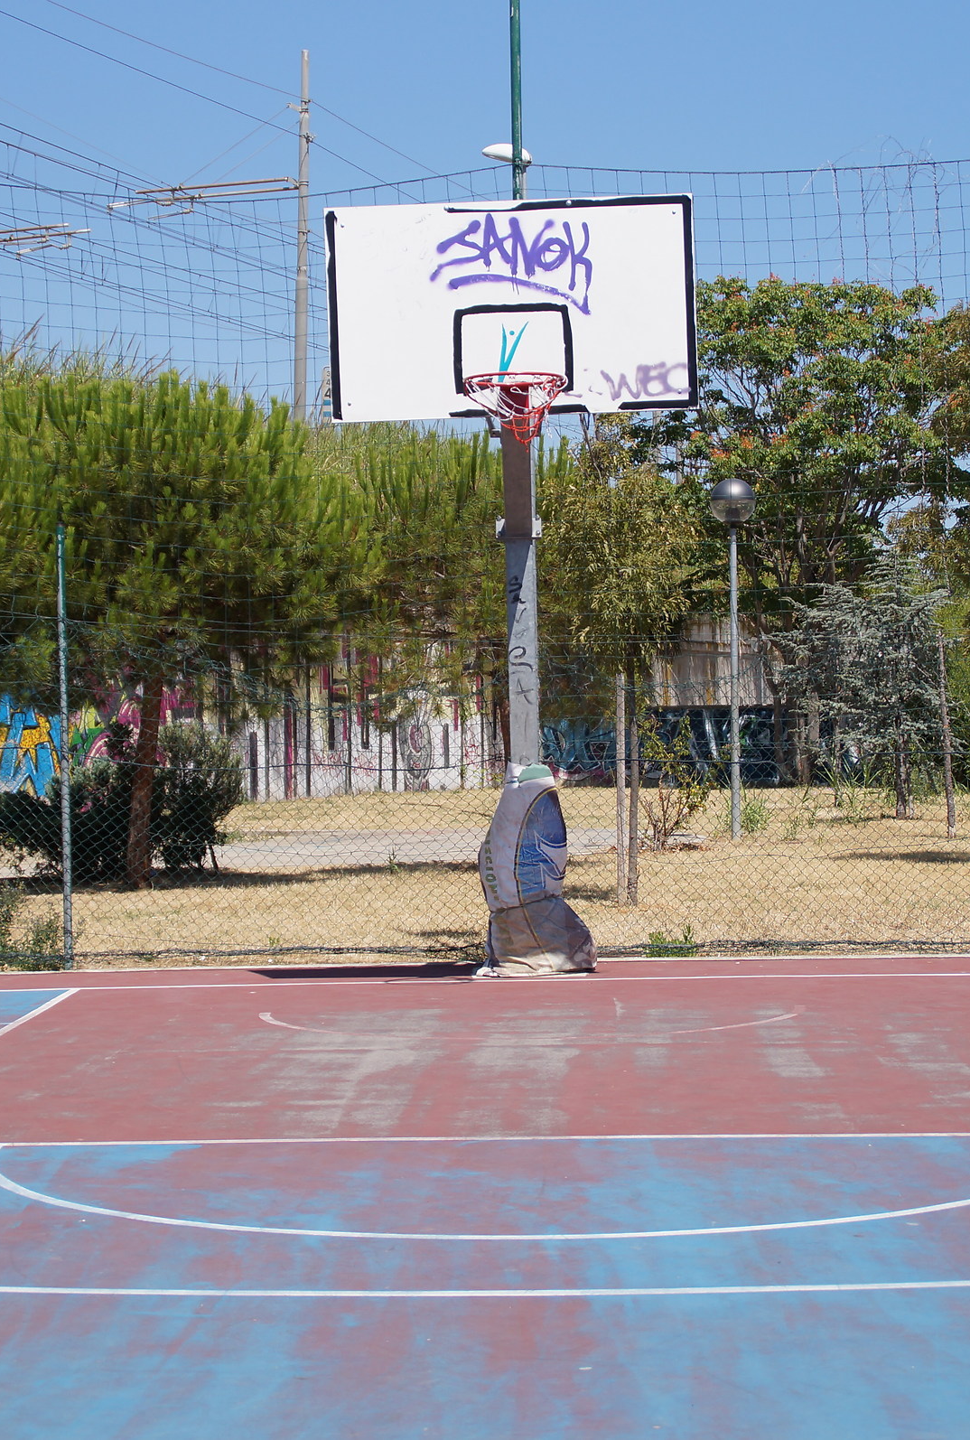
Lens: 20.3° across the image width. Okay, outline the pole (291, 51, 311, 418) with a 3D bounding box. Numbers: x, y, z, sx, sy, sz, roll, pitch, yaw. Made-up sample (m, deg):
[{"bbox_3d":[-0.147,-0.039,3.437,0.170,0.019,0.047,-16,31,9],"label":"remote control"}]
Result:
[{"bbox_3d":[-3.345,-8.518,49.500,0.220,7.463,0.220,1,0,1],"label":"pole"}]

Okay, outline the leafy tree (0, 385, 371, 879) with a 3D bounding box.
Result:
[{"bbox_3d":[-2.614,-0.776,23.800,3.200,4.461,3.100,-1,0,1],"label":"leafy tree"}]

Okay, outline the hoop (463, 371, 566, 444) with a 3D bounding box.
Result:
[{"bbox_3d":[0.145,-1.459,12.850,0.490,0.321,0.500,-1,0,1],"label":"hoop"}]

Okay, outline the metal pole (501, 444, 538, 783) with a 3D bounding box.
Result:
[{"bbox_3d":[0.200,-0.179,14.900,0.165,2.952,0.165,-1,0,1],"label":"metal pole"}]

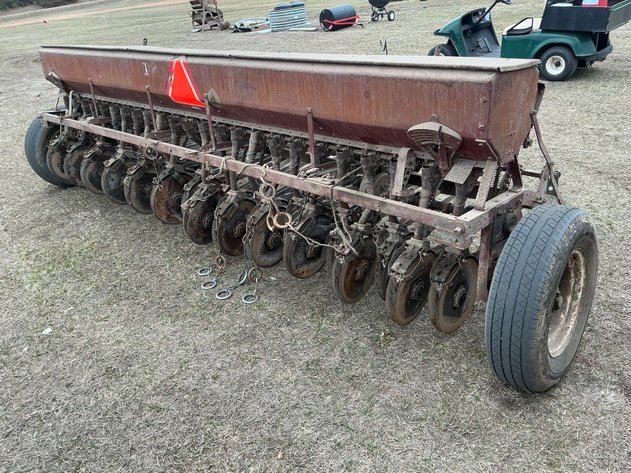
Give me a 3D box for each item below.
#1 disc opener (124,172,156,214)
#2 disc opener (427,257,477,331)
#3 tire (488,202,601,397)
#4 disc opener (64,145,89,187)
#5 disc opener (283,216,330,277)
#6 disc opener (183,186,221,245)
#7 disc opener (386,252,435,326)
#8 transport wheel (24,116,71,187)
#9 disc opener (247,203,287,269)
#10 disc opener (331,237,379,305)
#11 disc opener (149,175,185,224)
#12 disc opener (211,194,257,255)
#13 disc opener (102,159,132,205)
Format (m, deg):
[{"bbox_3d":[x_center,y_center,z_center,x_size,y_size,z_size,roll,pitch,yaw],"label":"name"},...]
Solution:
[{"bbox_3d":[-1.165,-0.317,3.592,0.090,0.345,0.345,19,35,38],"label":"disc opener"},{"bbox_3d":[0.605,0.245,2.181,0.105,0.345,0.345,18,35,37],"label":"disc opener"},{"bbox_3d":[0.930,0.247,2.055,0.205,0.742,0.742,17,34,41],"label":"tire"},{"bbox_3d":[-1.841,-0.546,4.106,0.105,0.345,0.345,18,35,37],"label":"disc opener"},{"bbox_3d":[-0.018,0.049,2.663,0.090,0.345,0.345,19,35,38],"label":"disc opener"},{"bbox_3d":[-0.687,-0.127,3.261,0.090,0.345,0.345,19,35,38],"label":"disc opener"},{"bbox_3d":[0.449,0.237,2.317,0.090,0.345,0.345,19,35,38],"label":"disc opener"},{"bbox_3d":[-2.182,-0.782,4.538,0.215,0.740,0.740,18,35,37],"label":"transport wheel"},{"bbox_3d":[-0.247,0.010,2.862,0.105,0.345,0.345,18,35,37],"label":"disc opener"},{"bbox_3d":[0.205,0.154,2.485,0.105,0.345,0.345,18,35,37],"label":"disc opener"},{"bbox_3d":[-0.928,-0.247,3.391,0.105,0.345,0.345,18,35,37],"label":"disc opener"},{"bbox_3d":[-0.450,-0.052,3.002,0.105,0.345,0.345,18,35,37],"label":"disc opener"},{"bbox_3d":[-1.393,-0.407,3.773,0.090,0.345,0.345,19,35,38],"label":"disc opener"}]

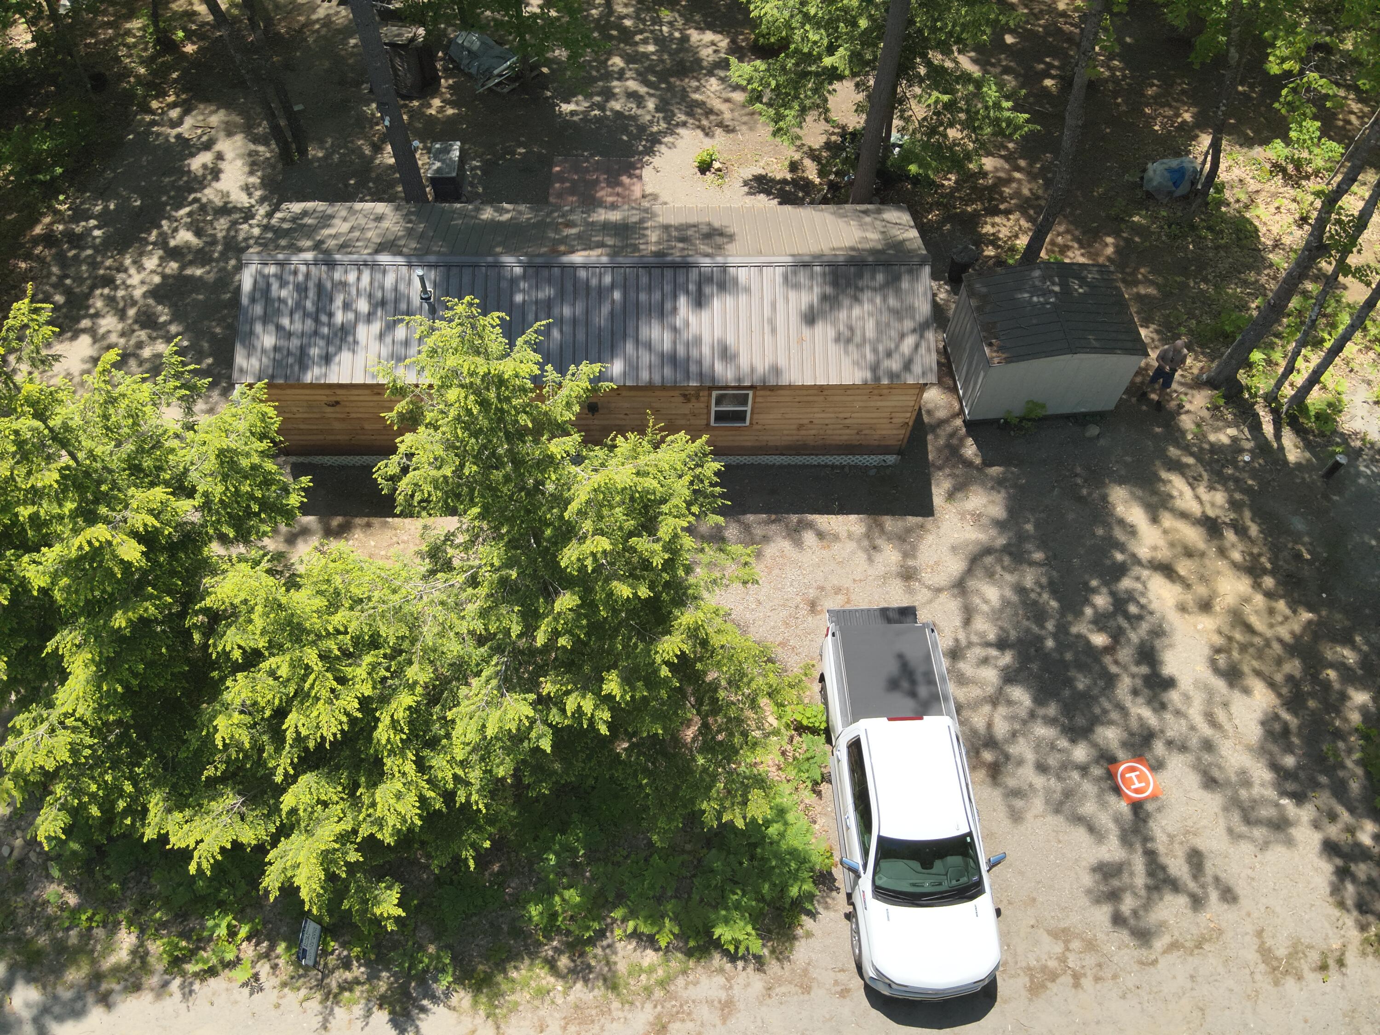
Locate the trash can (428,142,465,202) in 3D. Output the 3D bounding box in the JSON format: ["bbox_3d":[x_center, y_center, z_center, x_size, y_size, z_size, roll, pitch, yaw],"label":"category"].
[{"bbox_3d":[-5.935,-8.425,23.421,0.700,0.810,1.120,0,61,0],"label":"trash can"}]

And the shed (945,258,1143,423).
[{"bbox_3d":[7.345,-3.695,20.046,3.173,2.102,2.382,-4,61,-3],"label":"shed"}]

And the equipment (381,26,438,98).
[{"bbox_3d":[-7.296,-11.902,24.985,1.150,1.500,0.850,0,61,0],"label":"equipment"}]

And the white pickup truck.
[{"bbox_3d":[3.474,4.358,15.588,2.300,1.920,6.350,-3,61,-2],"label":"white pickup truck"}]

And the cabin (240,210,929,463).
[{"bbox_3d":[-1.873,-3.814,19.014,12.510,3.808,4.459,0,61,0],"label":"cabin"}]

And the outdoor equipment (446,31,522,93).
[{"bbox_3d":[-5.436,-12.019,25.471,1.300,0.780,1.550,-36,67,-18],"label":"outdoor equipment"}]

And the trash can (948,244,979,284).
[{"bbox_3d":[6.211,-5.786,21.898,0.580,0.930,0.580,0,61,0],"label":"trash can"}]

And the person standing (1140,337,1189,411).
[{"bbox_3d":[9.856,-2.956,19.838,0.580,1.750,0.500,18,62,10],"label":"person standing"}]

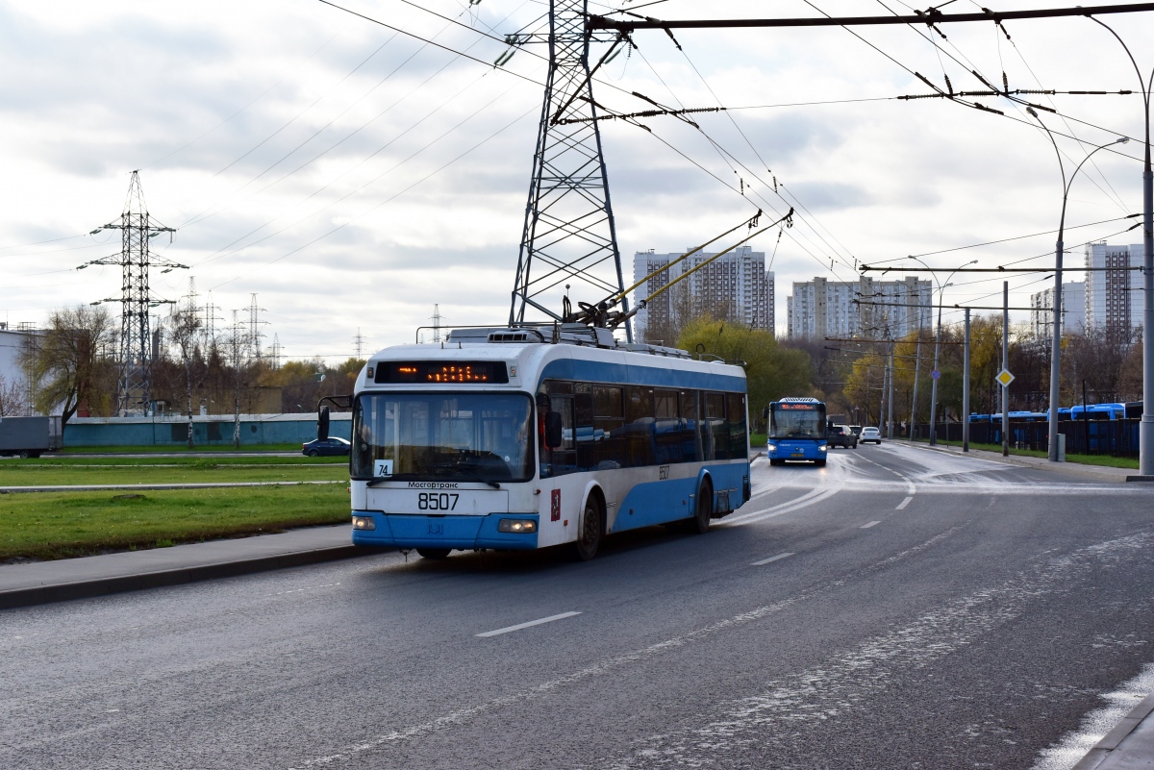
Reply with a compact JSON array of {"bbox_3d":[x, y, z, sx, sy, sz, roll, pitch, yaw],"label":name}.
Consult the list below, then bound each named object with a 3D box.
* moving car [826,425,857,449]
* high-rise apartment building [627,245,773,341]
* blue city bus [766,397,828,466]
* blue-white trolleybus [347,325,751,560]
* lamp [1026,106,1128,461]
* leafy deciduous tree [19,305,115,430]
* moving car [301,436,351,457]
[{"bbox_3d":[18.750,3.714,124.619,1.820,1.720,4.640,0,-1,22],"label":"moving car"},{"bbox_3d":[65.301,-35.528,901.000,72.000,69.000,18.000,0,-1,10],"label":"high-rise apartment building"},{"bbox_3d":[10.179,2.089,79.272,2.500,2.980,12.200,0,-1,8],"label":"blue city bus"},{"bbox_3d":[0.156,0.783,27.009,2.520,3.300,11.750,0,-1,19],"label":"blue-white trolleybus"},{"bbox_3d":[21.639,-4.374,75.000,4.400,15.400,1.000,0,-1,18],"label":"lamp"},{"bbox_3d":[-46.463,-0.877,158.000,8.400,12.900,8.200,0,-1,0],"label":"leafy deciduous tree"},{"bbox_3d":[-17.470,4.420,125.200,4.600,1.460,1.780,0,-1,-10],"label":"moving car"}]

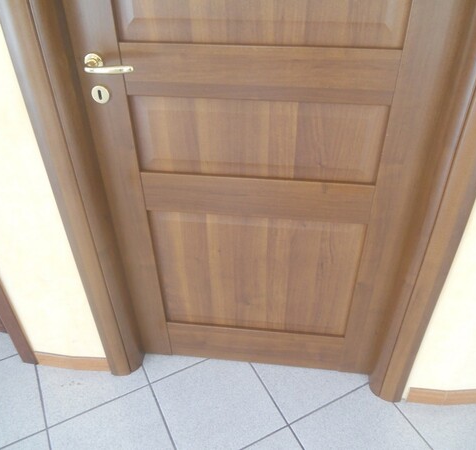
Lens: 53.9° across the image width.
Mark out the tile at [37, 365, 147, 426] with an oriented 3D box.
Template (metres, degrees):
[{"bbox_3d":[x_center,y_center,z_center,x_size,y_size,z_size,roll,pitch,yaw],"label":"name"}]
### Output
[{"bbox_3d":[-0.512,0.509,1.623,0.333,0.010,0.295,-18,42,-20],"label":"tile"}]

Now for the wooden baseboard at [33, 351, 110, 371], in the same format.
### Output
[{"bbox_3d":[-0.565,0.472,1.607,0.265,0.068,0.017,3,39,6],"label":"wooden baseboard"}]

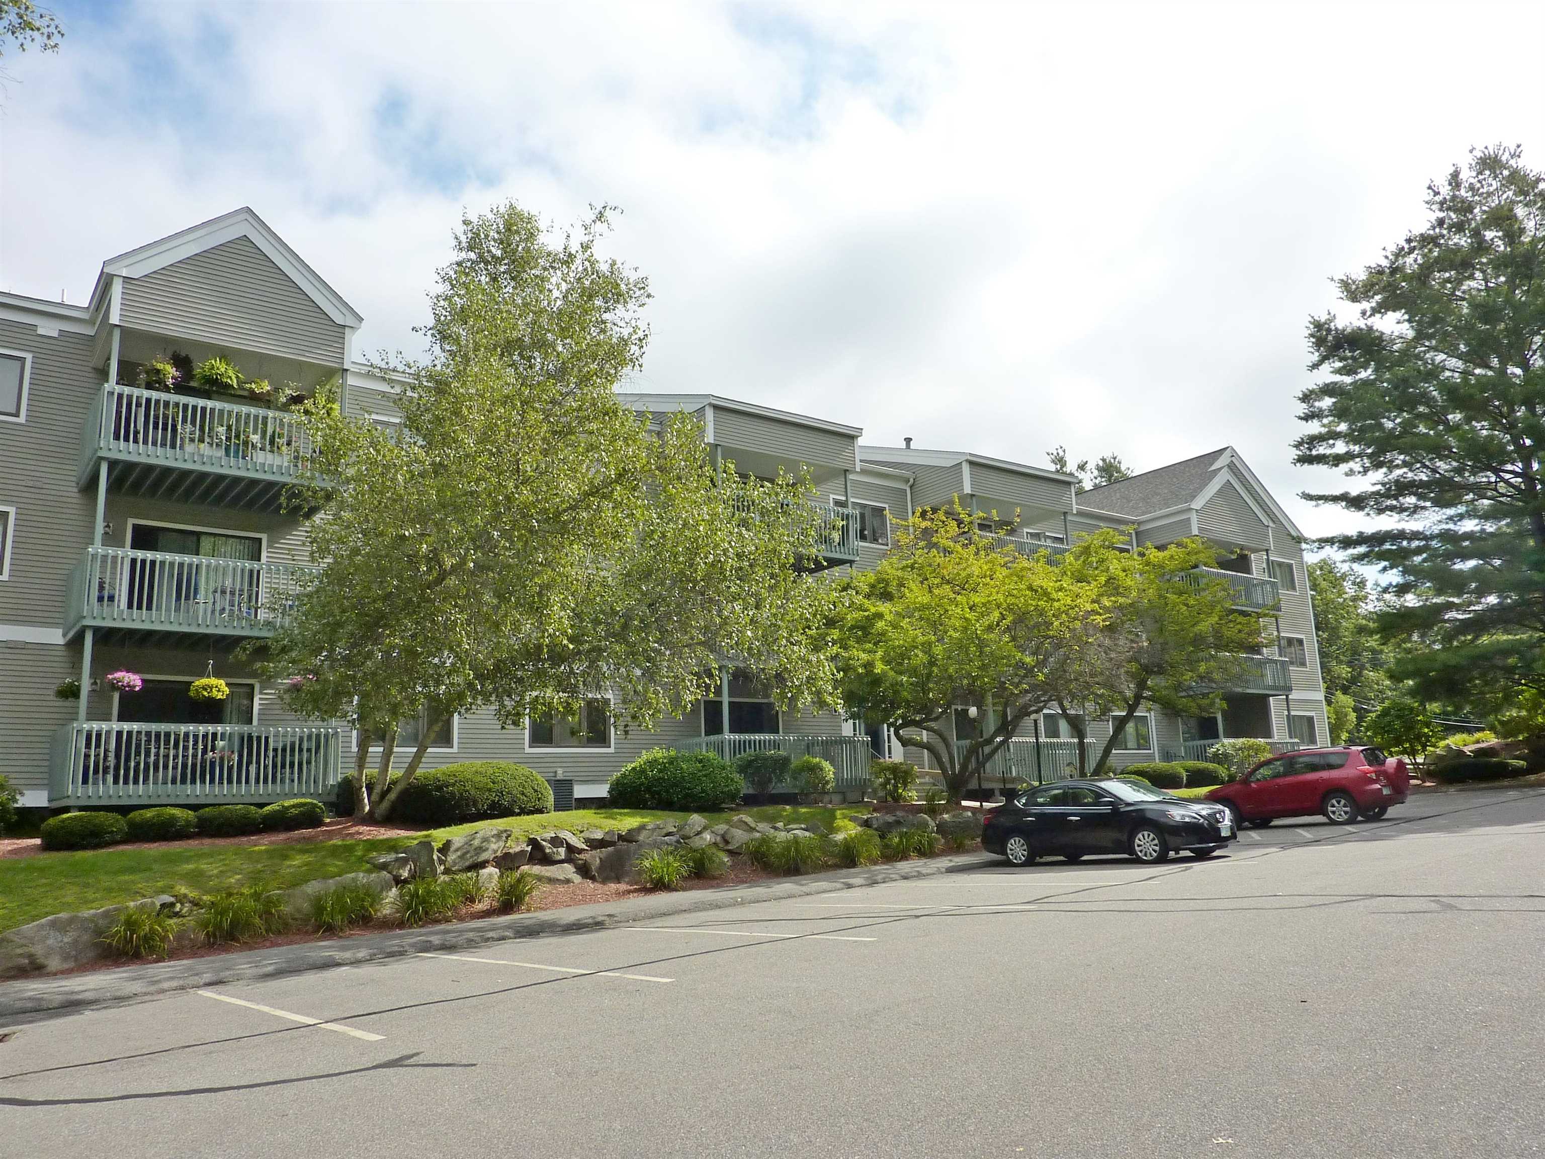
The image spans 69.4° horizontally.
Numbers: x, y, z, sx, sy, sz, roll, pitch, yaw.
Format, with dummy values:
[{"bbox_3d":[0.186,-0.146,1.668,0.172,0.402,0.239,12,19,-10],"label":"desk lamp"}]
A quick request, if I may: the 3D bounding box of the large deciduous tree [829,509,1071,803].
[{"bbox_3d":[3.788,1.683,24.636,5.195,6.499,4.935,-4,-11,8],"label":"large deciduous tree"}]

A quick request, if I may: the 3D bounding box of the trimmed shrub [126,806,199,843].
[{"bbox_3d":[-9.275,3.715,16.976,0.971,0.517,0.971,6,-14,-36],"label":"trimmed shrub"}]

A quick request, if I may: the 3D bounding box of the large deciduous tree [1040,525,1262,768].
[{"bbox_3d":[9.153,1.961,27.628,5.312,6.466,5.046,-6,-12,18],"label":"large deciduous tree"}]

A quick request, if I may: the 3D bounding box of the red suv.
[{"bbox_3d":[12.344,4.909,26.211,1.850,1.720,4.550,6,-16,-40],"label":"red suv"}]

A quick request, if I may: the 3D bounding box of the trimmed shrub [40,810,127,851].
[{"bbox_3d":[-10.079,3.667,16.320,1.087,0.548,1.087,6,-14,-36],"label":"trimmed shrub"}]

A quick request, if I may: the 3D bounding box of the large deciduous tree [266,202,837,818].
[{"bbox_3d":[-3.859,-1.589,20.769,10.262,11.621,8.800,0,-11,-11],"label":"large deciduous tree"}]

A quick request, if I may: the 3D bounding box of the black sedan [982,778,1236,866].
[{"bbox_3d":[5.916,4.294,19.953,1.780,1.490,4.620,6,-15,-39],"label":"black sedan"}]

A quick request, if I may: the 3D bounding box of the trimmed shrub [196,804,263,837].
[{"bbox_3d":[-8.525,3.779,17.524,0.941,0.496,0.941,6,-14,-36],"label":"trimmed shrub"}]

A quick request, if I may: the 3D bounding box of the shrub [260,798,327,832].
[{"bbox_3d":[-7.770,3.812,18.083,1.009,0.533,1.009,6,-14,-36],"label":"shrub"}]

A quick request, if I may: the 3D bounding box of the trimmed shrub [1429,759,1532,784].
[{"bbox_3d":[23.435,6.354,37.053,1.600,0.746,2.767,7,-14,-39],"label":"trimmed shrub"}]

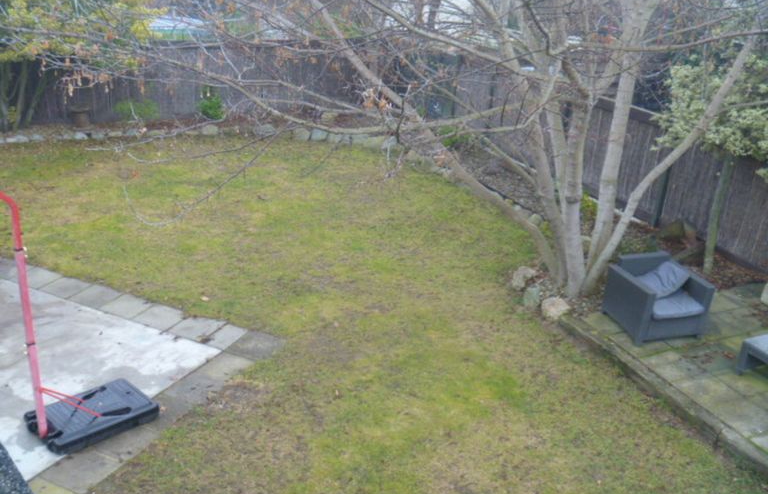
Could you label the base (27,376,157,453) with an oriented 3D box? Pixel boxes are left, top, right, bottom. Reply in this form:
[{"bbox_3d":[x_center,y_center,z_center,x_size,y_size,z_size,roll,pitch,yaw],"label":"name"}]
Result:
[{"bbox_3d":[-2.381,1.379,6.099,0.856,0.125,0.547,-17,30,-39],"label":"base"}]

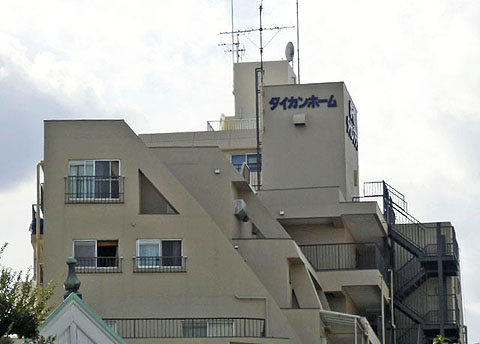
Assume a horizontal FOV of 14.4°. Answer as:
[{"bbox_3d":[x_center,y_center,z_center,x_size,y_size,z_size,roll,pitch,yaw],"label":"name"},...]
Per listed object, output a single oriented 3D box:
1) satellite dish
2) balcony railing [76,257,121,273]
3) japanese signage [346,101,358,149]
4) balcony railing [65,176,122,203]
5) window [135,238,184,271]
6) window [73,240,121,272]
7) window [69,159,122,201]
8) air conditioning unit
[{"bbox_3d":[2.193,-5.221,83.000,0.220,0.800,0.750,-7,-13,25],"label":"satellite dish"},{"bbox_3d":[-5.580,3.613,73.771,2.053,0.648,0.220,0,-12,-3],"label":"balcony railing"},{"bbox_3d":[4.699,-1.918,79.200,0.100,1.450,3.400,-3,-12,9],"label":"japanese signage"},{"bbox_3d":[-5.671,0.724,74.373,2.331,1.094,0.250,0,-12,-3],"label":"balcony railing"},{"bbox_3d":[-3.130,3.196,74.135,1.794,1.114,0.120,0,-12,-3],"label":"window"},{"bbox_3d":[-5.604,3.210,74.008,1.776,1.136,0.120,0,-12,-3],"label":"window"},{"bbox_3d":[-5.708,0.330,74.607,1.994,1.612,0.120,0,-12,-3],"label":"window"},{"bbox_3d":[0.028,1.540,76.000,0.330,0.620,0.800,-3,-12,9],"label":"air conditioning unit"}]

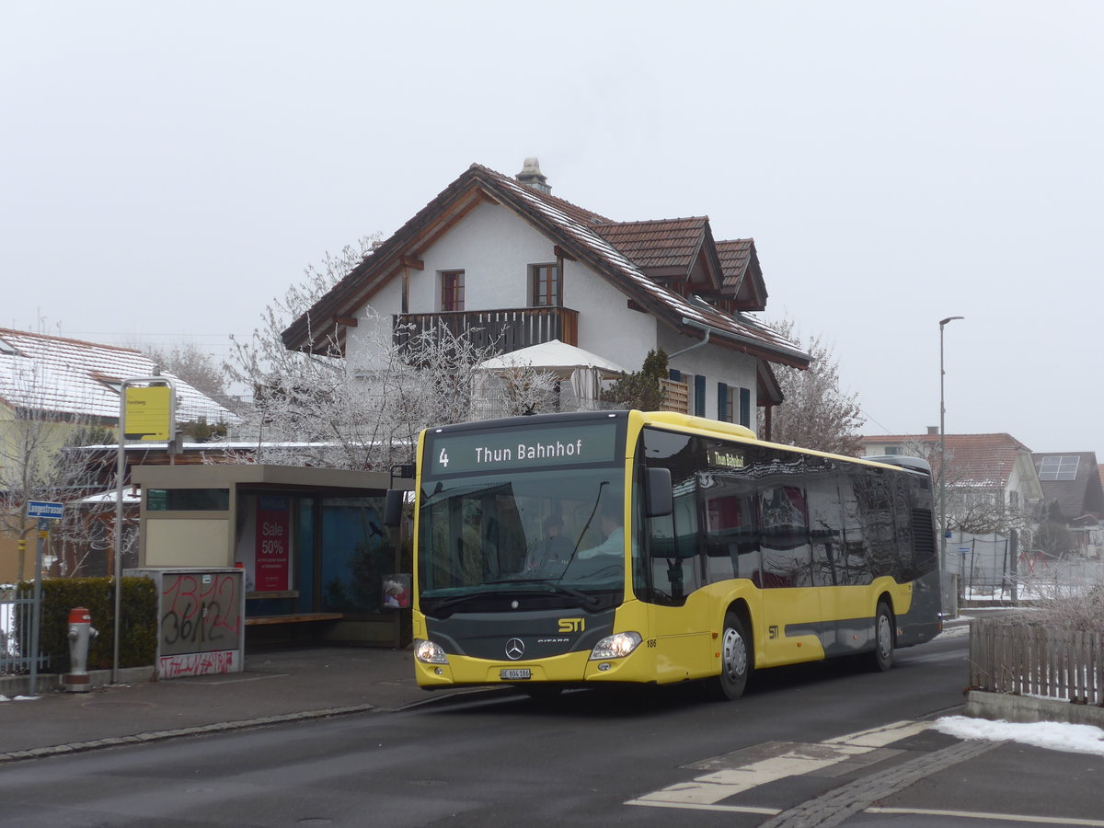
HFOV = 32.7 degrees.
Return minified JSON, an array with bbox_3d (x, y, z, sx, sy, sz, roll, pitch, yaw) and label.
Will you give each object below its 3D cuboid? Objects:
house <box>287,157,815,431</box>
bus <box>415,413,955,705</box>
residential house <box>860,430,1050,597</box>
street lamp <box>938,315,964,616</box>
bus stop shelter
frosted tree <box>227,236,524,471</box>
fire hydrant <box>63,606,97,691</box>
[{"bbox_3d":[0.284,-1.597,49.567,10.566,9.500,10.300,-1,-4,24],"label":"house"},{"bbox_3d":[2.221,1.830,23.526,2.600,3.070,12.130,-3,-5,25],"label":"bus"},{"bbox_3d":[18.714,4.575,87.898,7.800,7.600,8.300,-1,-4,23],"label":"residential house"},{"bbox_3d":[9.805,1.247,46.022,0.660,7.328,0.270,-1,-4,25],"label":"street lamp"},{"bbox_3d":[-3.770,2.150,27.180,2.160,2.630,4.650,-1,-4,25],"label":"bus stop shelter"},{"bbox_3d":[-3.110,0.476,32.538,4.700,6.500,4.400,0,-4,0],"label":"frosted tree"},{"bbox_3d":[-5.158,2.581,20.626,0.330,0.902,0.340,-3,-5,42],"label":"fire hydrant"}]

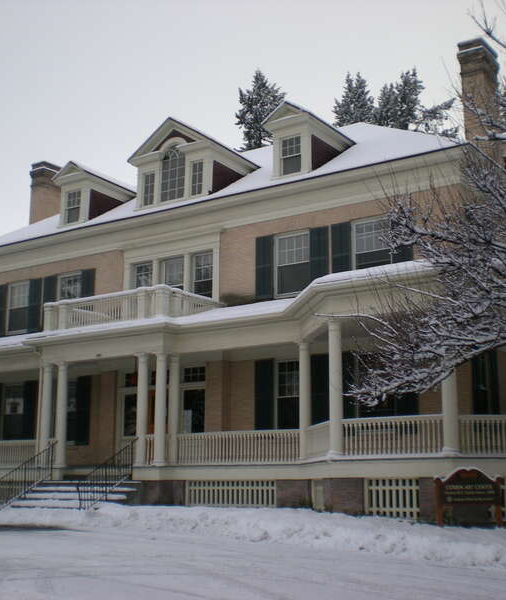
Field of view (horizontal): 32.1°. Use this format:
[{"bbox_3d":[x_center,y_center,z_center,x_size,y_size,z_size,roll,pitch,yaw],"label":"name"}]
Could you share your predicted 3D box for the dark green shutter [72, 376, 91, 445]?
[{"bbox_3d":[-5.130,3.326,26.425,0.585,2.065,0.050,-8,-15,33],"label":"dark green shutter"}]

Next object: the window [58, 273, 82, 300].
[{"bbox_3d":[-5.788,0.018,27.700,1.069,1.772,0.150,-8,-15,33],"label":"window"}]

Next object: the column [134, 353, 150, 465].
[{"bbox_3d":[-2.762,2.704,21.818,0.310,2.763,0.310,0,-12,0],"label":"column"}]

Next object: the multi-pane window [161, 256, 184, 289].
[{"bbox_3d":[-2.492,-0.402,27.028,0.950,1.820,0.120,-8,-15,33],"label":"multi-pane window"}]

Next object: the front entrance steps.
[{"bbox_3d":[-4.269,4.778,21.602,3.490,0.675,1.274,-8,-15,33],"label":"front entrance steps"}]

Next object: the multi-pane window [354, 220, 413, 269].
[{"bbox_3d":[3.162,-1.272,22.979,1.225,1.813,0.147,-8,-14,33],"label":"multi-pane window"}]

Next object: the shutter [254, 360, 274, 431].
[{"bbox_3d":[0.316,2.707,24.014,0.617,2.127,0.059,-8,-14,33],"label":"shutter"}]

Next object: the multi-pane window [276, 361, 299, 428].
[{"bbox_3d":[1.077,2.620,23.584,1.117,2.117,0.147,-8,-14,33],"label":"multi-pane window"}]

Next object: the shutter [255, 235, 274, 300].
[{"bbox_3d":[0.316,-0.941,25.110,0.600,1.780,0.050,-8,-15,33],"label":"shutter"}]

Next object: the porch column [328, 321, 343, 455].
[{"bbox_3d":[1.699,1.826,17.951,0.343,2.842,0.343,0,-12,0],"label":"porch column"}]

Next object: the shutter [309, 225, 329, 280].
[{"bbox_3d":[1.803,-1.144,24.150,0.600,1.780,0.050,-8,-15,33],"label":"shutter"}]

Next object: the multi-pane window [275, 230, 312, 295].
[{"bbox_3d":[1.055,-0.938,23.263,1.090,1.766,0.150,-8,-15,33],"label":"multi-pane window"}]

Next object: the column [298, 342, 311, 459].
[{"bbox_3d":[1.203,2.363,20.524,0.343,2.842,0.343,0,-12,0],"label":"column"}]

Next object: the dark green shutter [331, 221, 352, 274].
[{"bbox_3d":[2.376,-1.182,23.424,0.588,1.784,0.059,-8,-14,33],"label":"dark green shutter"}]

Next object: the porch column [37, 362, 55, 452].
[{"bbox_3d":[-5.916,3.270,24.966,0.360,2.800,0.360,-8,-15,33],"label":"porch column"}]

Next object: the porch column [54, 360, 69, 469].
[{"bbox_3d":[-5.102,3.025,23.337,0.310,2.763,0.310,-8,-15,33],"label":"porch column"}]

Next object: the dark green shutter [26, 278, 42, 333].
[{"bbox_3d":[-7.098,0.190,28.454,0.594,1.785,0.050,-8,-15,33],"label":"dark green shutter"}]

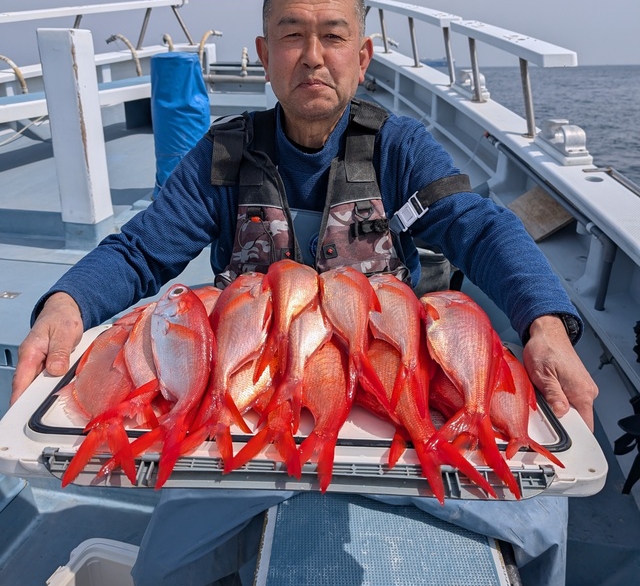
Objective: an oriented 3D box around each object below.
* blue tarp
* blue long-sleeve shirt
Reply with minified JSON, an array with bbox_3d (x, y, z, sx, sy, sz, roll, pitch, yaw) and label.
[{"bbox_3d":[-0.627,-0.744,2.692,0.280,0.650,0.280,0,21,0],"label":"blue tarp"},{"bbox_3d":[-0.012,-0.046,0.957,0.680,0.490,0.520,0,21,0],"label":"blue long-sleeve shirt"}]

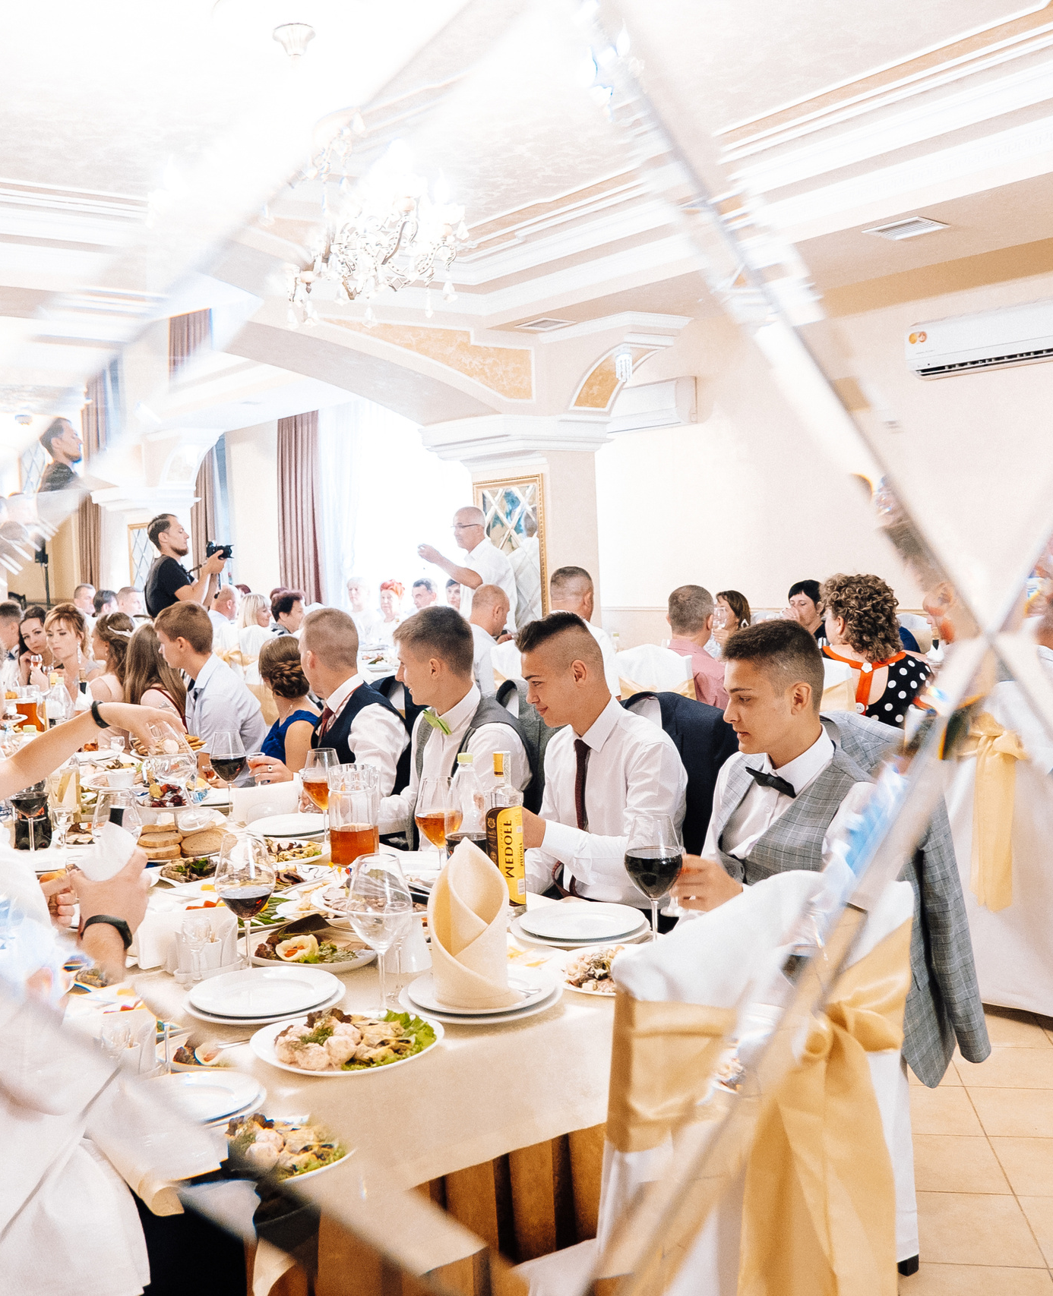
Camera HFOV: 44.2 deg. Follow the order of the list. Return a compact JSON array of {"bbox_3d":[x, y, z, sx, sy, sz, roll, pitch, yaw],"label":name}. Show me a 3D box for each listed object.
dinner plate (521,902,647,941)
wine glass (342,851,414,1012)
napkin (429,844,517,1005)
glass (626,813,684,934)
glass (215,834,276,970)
[{"bbox_3d":[0.098,0.472,2.195,0.217,0.022,0.217,-2,5,0],"label":"dinner plate"},{"bbox_3d":[-0.219,0.415,1.877,0.094,0.230,0.094,-2,5,0],"label":"wine glass"},{"bbox_3d":[-0.081,0.389,1.856,0.127,0.226,0.120,-2,5,-6],"label":"napkin"},{"bbox_3d":[0.210,0.382,2.132,0.093,0.228,0.093,-2,5,0],"label":"glass"},{"bbox_3d":[-0.450,0.407,2.074,0.093,0.228,0.093,-2,5,0],"label":"glass"}]

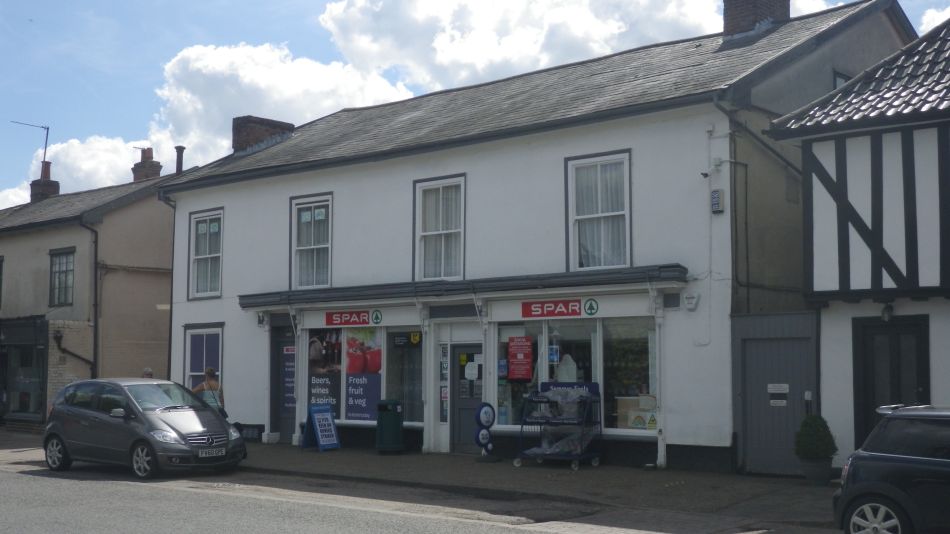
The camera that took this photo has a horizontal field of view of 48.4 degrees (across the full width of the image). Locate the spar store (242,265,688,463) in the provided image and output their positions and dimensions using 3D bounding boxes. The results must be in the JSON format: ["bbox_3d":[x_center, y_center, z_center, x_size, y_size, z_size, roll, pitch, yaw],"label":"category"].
[{"bbox_3d":[-0.557,2.003,20.951,10.850,3.300,1.600,-5,-7,38],"label":"spar store"}]

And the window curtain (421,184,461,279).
[{"bbox_3d":[-0.654,-0.677,21.132,1.010,1.850,0.130,-5,-7,38],"label":"window curtain"}]

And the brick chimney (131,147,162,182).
[{"bbox_3d":[-9.420,-2.944,30.380,0.660,1.060,0.620,-5,-8,41],"label":"brick chimney"}]

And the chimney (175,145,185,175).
[{"bbox_3d":[-8.136,-2.946,29.126,0.280,0.860,0.280,-5,-8,41],"label":"chimney"}]

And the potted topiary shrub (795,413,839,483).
[{"bbox_3d":[4.988,2.627,15.452,0.640,1.040,0.640,-5,-7,38],"label":"potted topiary shrub"}]

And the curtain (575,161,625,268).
[{"bbox_3d":[2.256,-0.916,18.891,1.010,1.910,0.130,-5,-7,38],"label":"curtain"}]

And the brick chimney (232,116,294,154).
[{"bbox_3d":[-5.844,-3.516,29.387,0.700,1.100,1.600,-5,-7,38],"label":"brick chimney"}]

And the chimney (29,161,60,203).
[{"bbox_3d":[-13.926,-2.756,34.298,0.740,1.320,0.600,-5,-8,41],"label":"chimney"}]

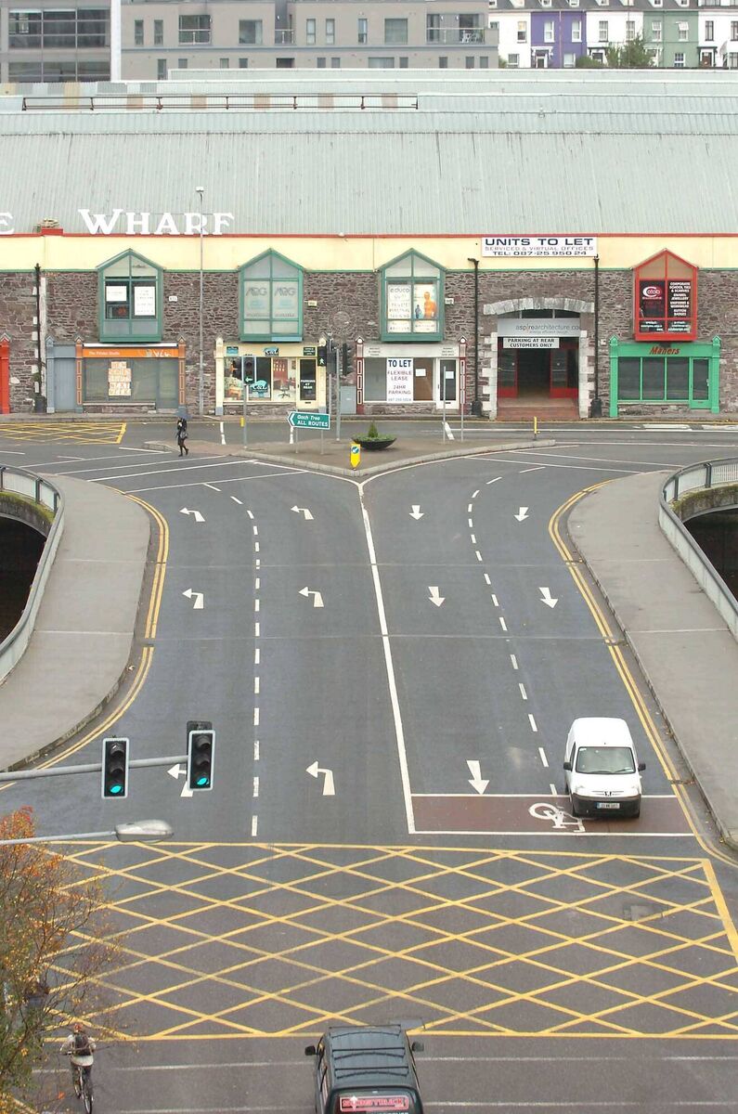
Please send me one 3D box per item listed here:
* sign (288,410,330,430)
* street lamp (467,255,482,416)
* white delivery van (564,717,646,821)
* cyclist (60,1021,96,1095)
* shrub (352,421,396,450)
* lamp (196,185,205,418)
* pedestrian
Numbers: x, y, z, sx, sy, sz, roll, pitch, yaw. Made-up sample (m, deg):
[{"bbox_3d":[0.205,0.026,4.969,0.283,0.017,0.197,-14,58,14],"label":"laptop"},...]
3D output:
[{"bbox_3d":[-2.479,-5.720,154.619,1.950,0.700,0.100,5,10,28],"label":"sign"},{"bbox_3d":[4.778,-9.909,167.026,0.620,7.130,0.500,0,9,0],"label":"street lamp"},{"bbox_3d":[5.775,5.237,91.251,1.800,1.810,4.130,0,9,0],"label":"white delivery van"},{"bbox_3d":[-5.239,9.264,67.273,0.620,1.560,1.700,-1,9,-8],"label":"cyclist"},{"bbox_3d":[0.216,-5.213,156.720,1.880,1.170,1.880,0,9,0],"label":"shrub"},{"bbox_3d":[-7.597,-11.400,166.136,0.400,10.360,1.000,0,9,0],"label":"lamp"},{"bbox_3d":[-7.786,-5.040,154.882,0.550,1.660,0.500,-1,9,-8],"label":"pedestrian"}]

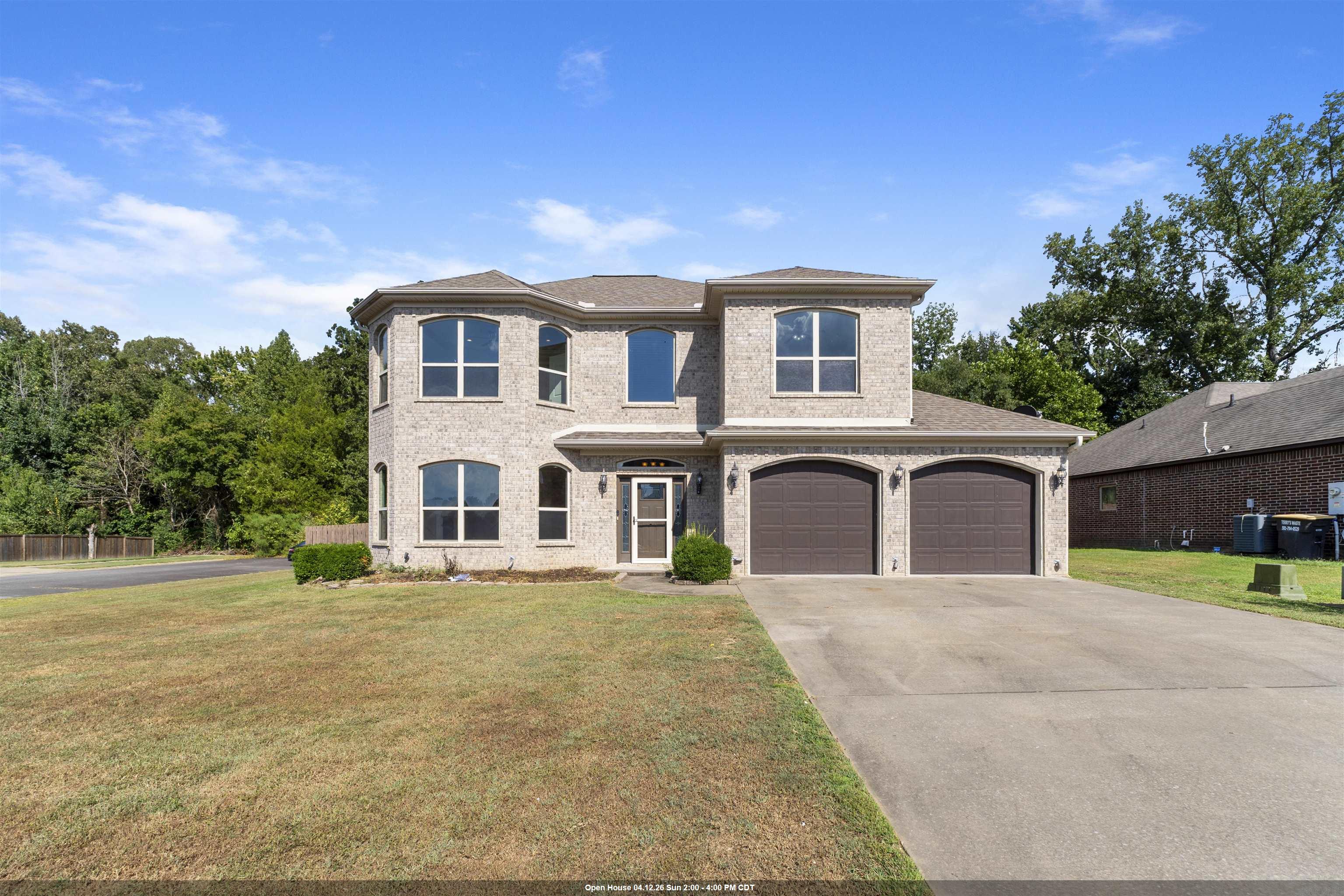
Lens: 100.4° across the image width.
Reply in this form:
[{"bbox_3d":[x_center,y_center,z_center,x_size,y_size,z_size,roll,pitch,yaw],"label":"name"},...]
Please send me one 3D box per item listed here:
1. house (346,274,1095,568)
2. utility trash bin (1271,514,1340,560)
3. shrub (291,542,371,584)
[{"bbox_3d":[0.420,-1.150,16.900,15.600,8.600,11.500,0,-5,0],"label":"house"},{"bbox_3d":[15.450,2.150,13.650,0.700,1.100,0.860,1,-5,-9],"label":"utility trash bin"},{"bbox_3d":[-6.650,2.250,10.950,1.220,0.780,1.050,0,-5,0],"label":"shrub"}]

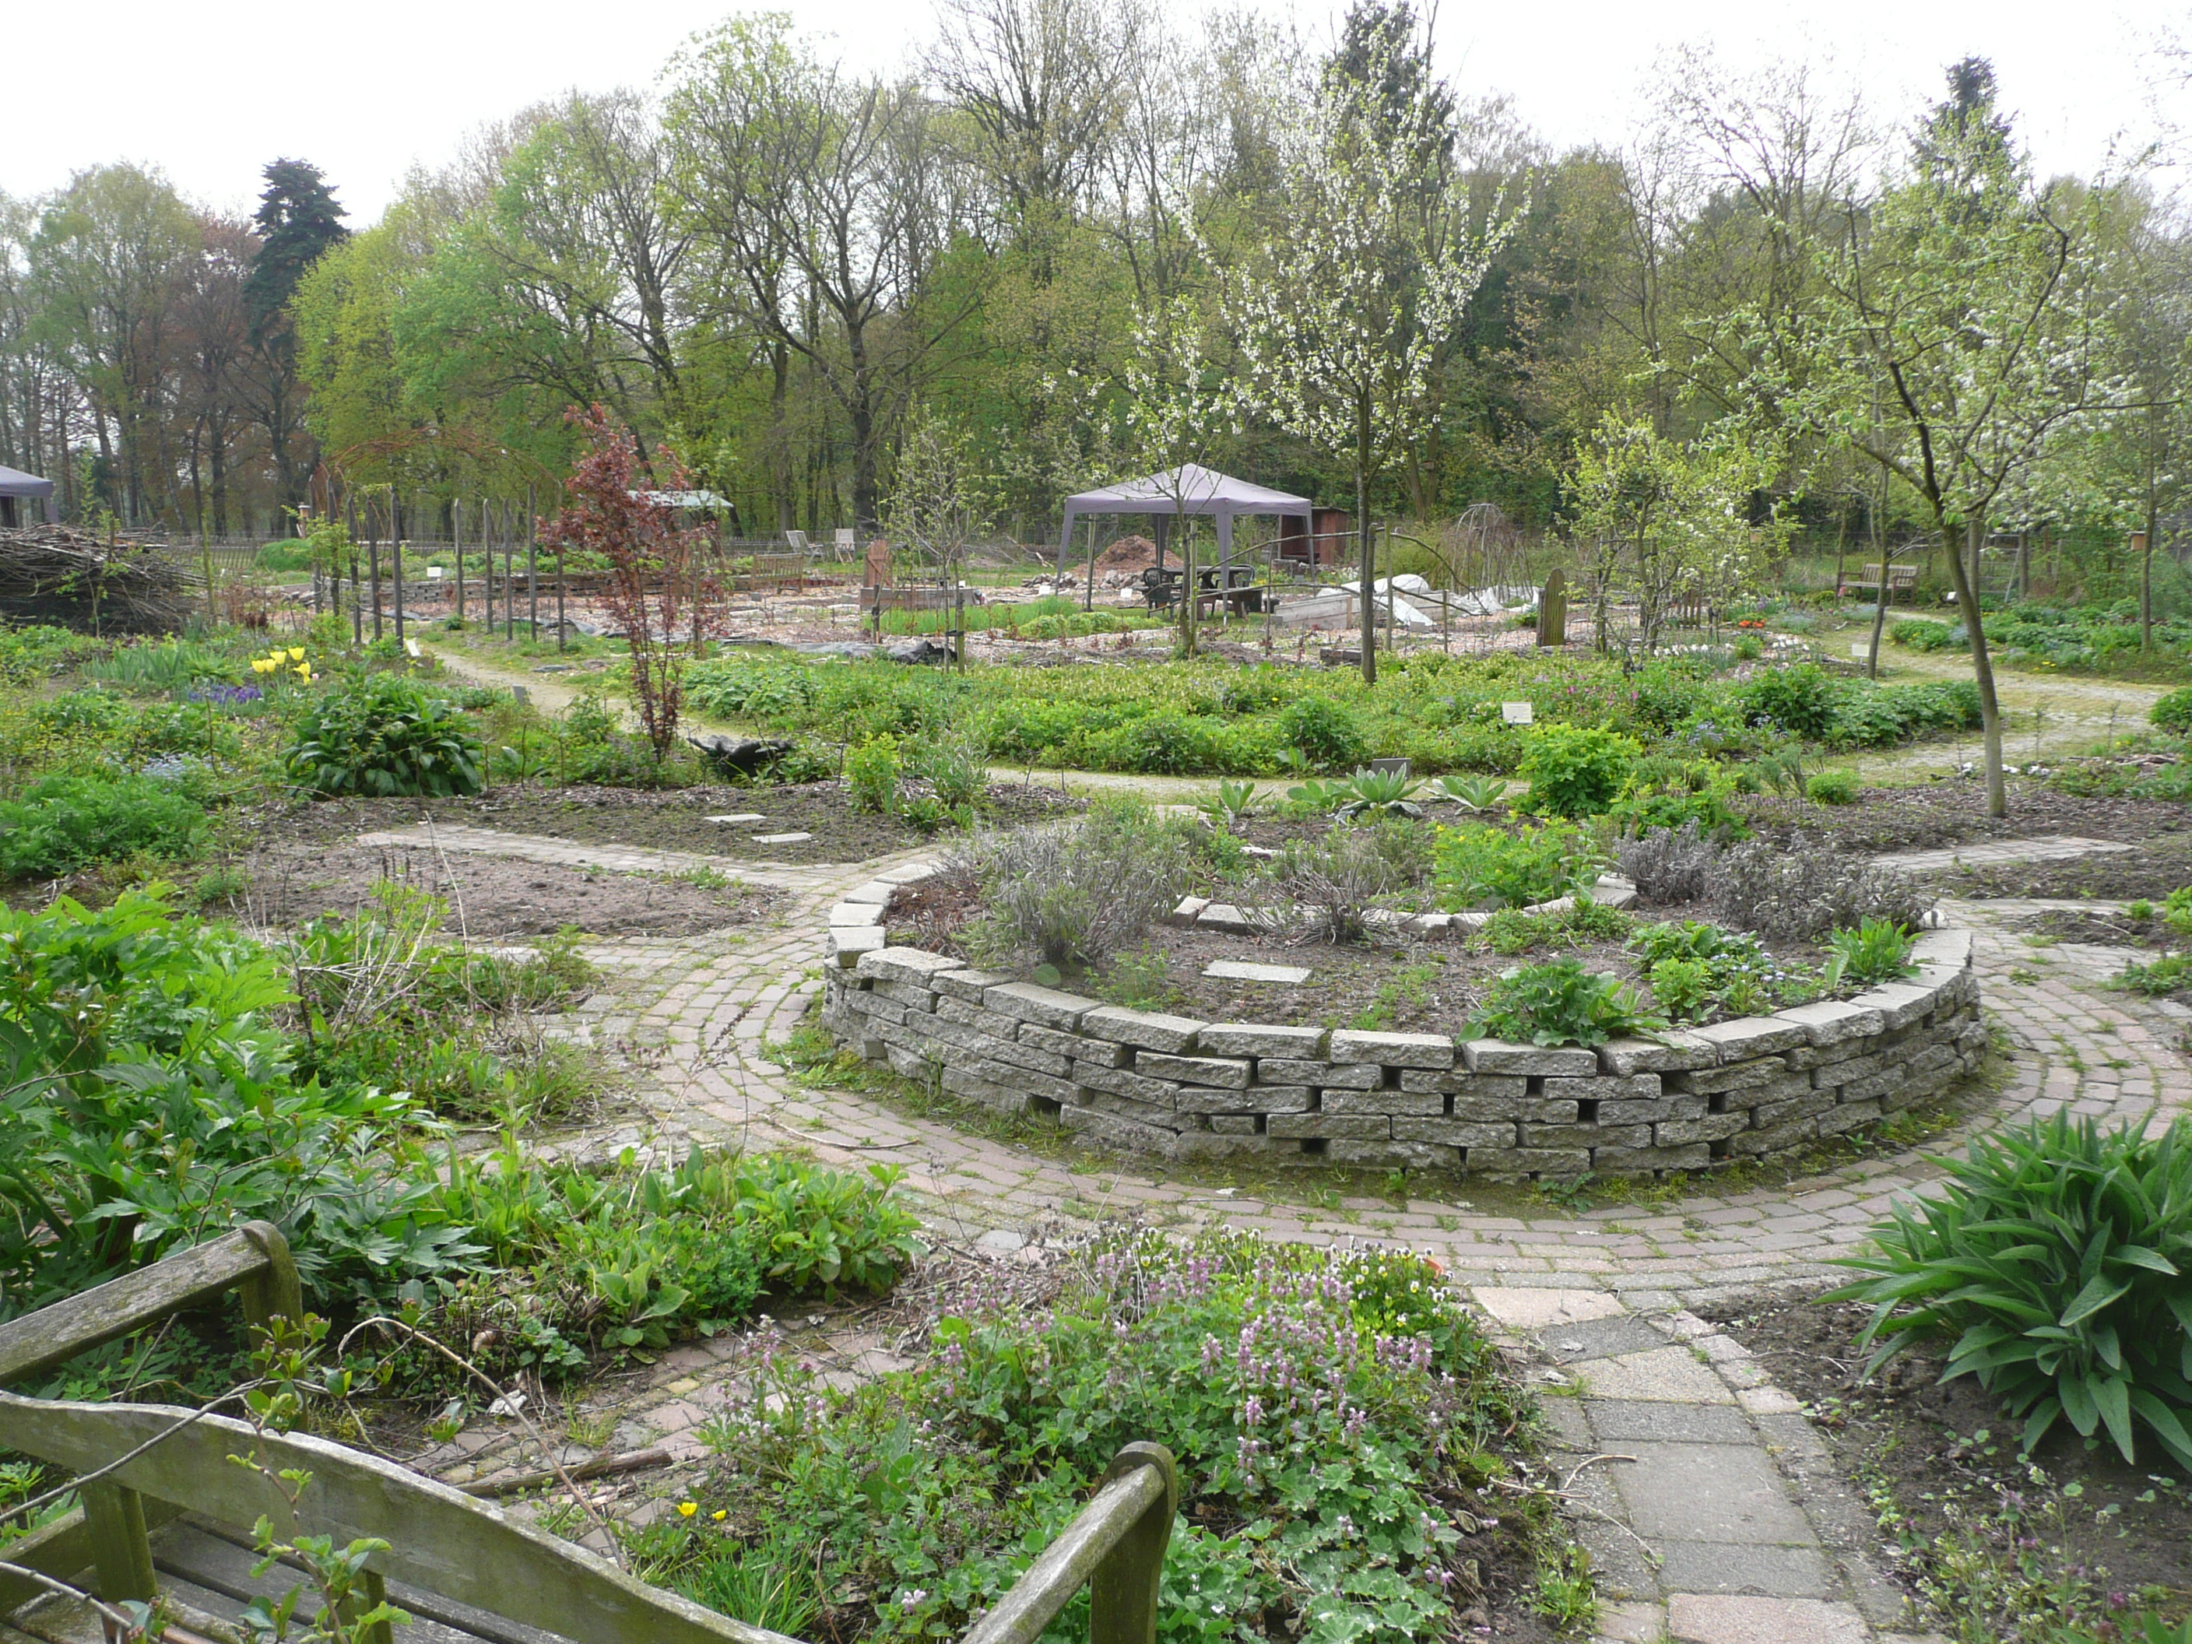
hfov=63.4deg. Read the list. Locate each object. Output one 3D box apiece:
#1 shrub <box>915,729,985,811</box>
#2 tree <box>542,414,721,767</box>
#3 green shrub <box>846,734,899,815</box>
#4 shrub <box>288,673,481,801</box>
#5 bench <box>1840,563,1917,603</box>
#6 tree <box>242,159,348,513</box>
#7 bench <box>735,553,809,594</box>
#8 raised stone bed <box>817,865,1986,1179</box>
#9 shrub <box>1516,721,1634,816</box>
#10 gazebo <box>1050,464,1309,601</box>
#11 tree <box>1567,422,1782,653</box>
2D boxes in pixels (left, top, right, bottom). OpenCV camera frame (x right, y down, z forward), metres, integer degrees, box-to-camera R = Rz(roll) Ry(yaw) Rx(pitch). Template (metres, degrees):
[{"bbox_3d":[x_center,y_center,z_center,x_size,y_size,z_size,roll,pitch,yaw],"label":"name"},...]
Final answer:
[{"bbox_3d":[-1.061,-0.386,12.929,0.500,0.570,0.500,-1,10,-5],"label":"shrub"},{"bbox_3d":[-3.969,-2.004,15.081,1.500,2.950,1.400,-3,10,-14],"label":"tree"},{"bbox_3d":[-1.605,-0.346,12.733,0.400,0.600,0.400,-1,10,-7],"label":"green shrub"},{"bbox_3d":[-5.571,-0.732,13.884,1.500,0.920,1.400,-4,11,-22],"label":"shrub"},{"bbox_3d":[17.096,-5.167,38.691,1.550,0.900,0.620,9,13,41],"label":"bench"},{"bbox_3d":[-35.952,-20.640,79.626,4.900,17.600,4.900,-4,11,-23],"label":"tree"},{"bbox_3d":[-7.203,-5.441,39.150,1.500,0.880,0.600,-9,14,-42],"label":"bench"},{"bbox_3d":[1.360,0.495,8.566,5.300,0.450,5.300,0,10,0],"label":"raised stone bed"},{"bbox_3d":[3.487,-0.408,12.824,0.840,0.650,0.800,3,10,15],"label":"shrub"},{"bbox_3d":[1.478,-4.537,29.155,3.050,2.550,3.050,6,12,32],"label":"gazebo"},{"bbox_3d":[7.814,-3.808,23.902,2.900,3.200,2.600,3,10,18],"label":"tree"}]

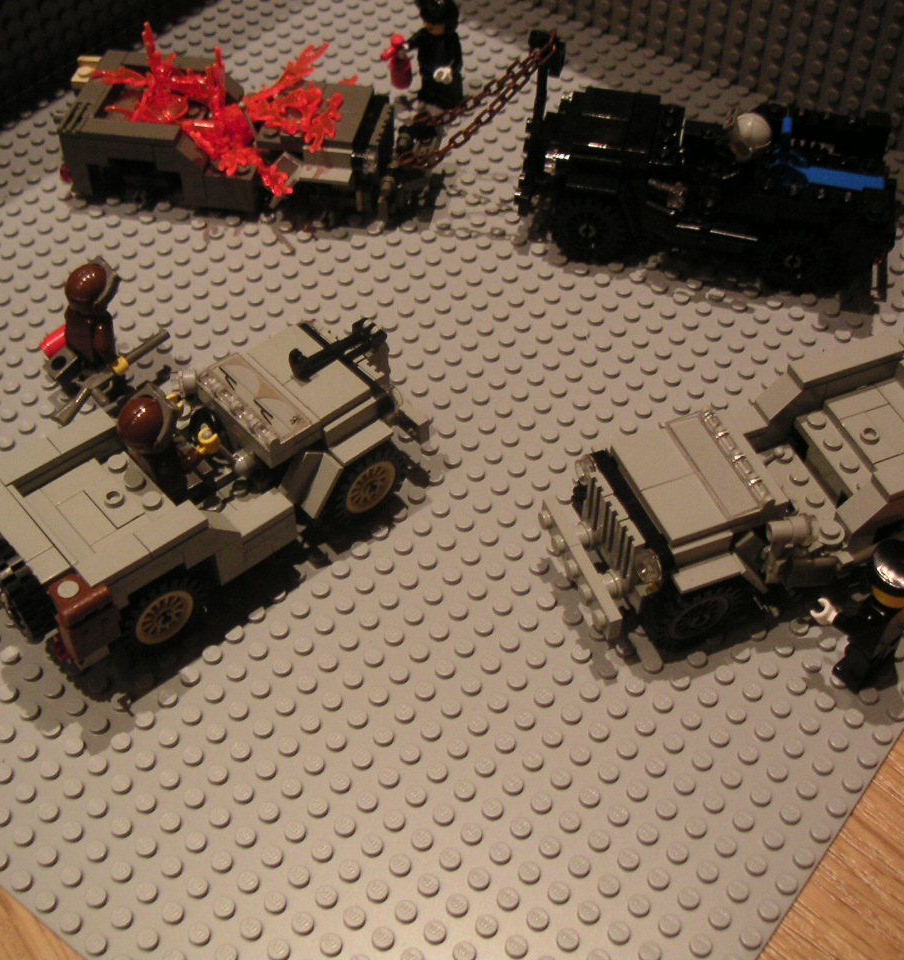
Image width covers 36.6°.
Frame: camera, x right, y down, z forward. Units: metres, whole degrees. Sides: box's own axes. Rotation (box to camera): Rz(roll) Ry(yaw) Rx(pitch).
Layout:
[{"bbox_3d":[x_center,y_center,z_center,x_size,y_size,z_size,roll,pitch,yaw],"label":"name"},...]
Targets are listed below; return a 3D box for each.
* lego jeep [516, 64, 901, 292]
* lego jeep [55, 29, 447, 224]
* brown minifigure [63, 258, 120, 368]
[{"bbox_3d":[0.081,-0.103,0.429,0.121,0.063,0.053,8,50,7],"label":"lego jeep"},{"bbox_3d":[-0.069,-0.122,0.453,0.128,0.049,0.050,7,50,6],"label":"lego jeep"},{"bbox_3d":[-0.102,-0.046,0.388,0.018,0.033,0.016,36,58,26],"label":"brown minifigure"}]

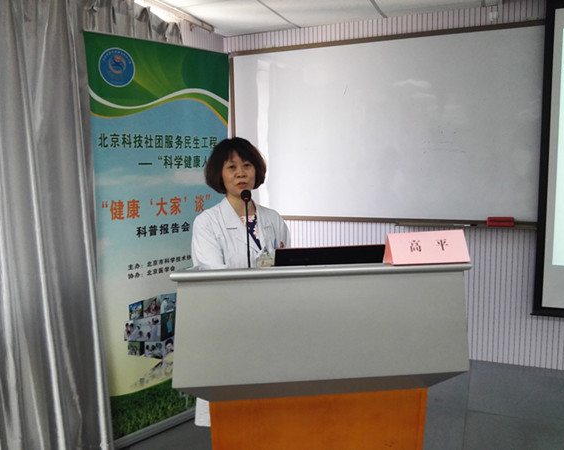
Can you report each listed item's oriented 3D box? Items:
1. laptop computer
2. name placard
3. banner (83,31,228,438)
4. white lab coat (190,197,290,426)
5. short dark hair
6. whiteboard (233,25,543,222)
[{"bbox_3d":[0.128,0.153,1.660,0.350,0.210,0.250,-3,7,-12],"label":"laptop computer"},{"bbox_3d":[0.415,0.060,1.443,0.222,0.092,0.066,-2,7,-9],"label":"name placard"},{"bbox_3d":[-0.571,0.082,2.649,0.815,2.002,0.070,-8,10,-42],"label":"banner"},{"bbox_3d":[-0.166,0.332,1.974,0.410,0.894,0.290,-3,7,-18],"label":"white lab coat"},{"bbox_3d":[-0.183,-0.234,1.980,0.230,0.226,0.220,-3,7,-14],"label":"short dark hair"},{"bbox_3d":[0.702,-0.660,3.572,2.350,1.294,0.045,2,8,21],"label":"whiteboard"}]

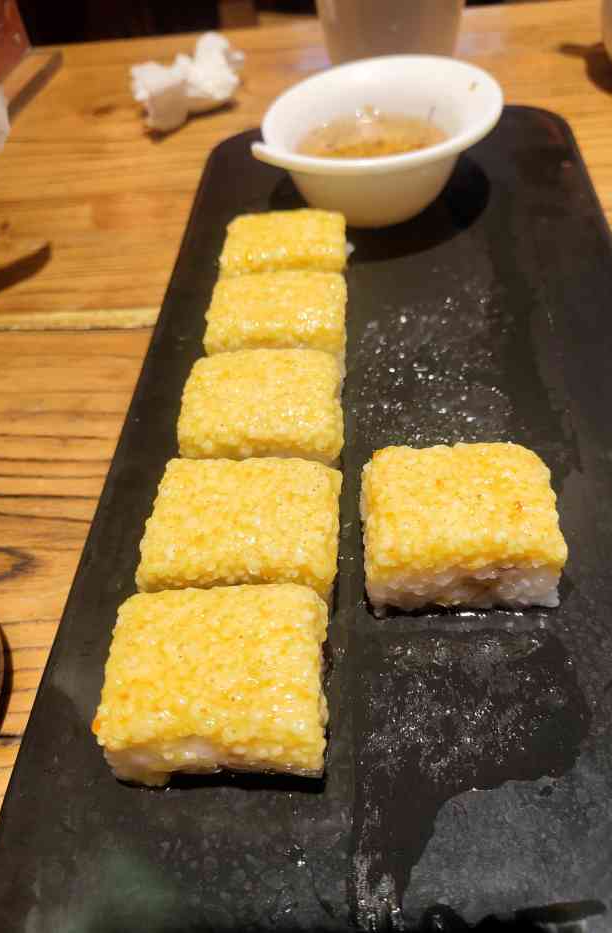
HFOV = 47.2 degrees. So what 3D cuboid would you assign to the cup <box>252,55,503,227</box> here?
[{"bbox_3d":[0.027,-0.116,0.259,0.086,0.034,0.085,-1,52,8],"label":"cup"}]

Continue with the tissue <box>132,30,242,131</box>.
[{"bbox_3d":[-0.058,-0.198,0.355,0.053,0.030,0.041,-1,52,8],"label":"tissue"}]

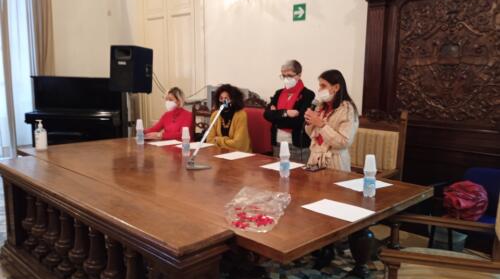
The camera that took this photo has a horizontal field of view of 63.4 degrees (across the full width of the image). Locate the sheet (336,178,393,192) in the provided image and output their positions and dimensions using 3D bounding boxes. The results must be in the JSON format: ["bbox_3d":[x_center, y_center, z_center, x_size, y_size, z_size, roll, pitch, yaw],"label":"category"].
[{"bbox_3d":[0.711,0.277,2.511,0.297,0.005,0.210,-5,10,-34],"label":"sheet"}]

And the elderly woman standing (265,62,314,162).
[{"bbox_3d":[0.331,0.112,3.650,0.470,1.614,0.340,6,9,34],"label":"elderly woman standing"}]

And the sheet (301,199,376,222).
[{"bbox_3d":[0.437,0.346,1.998,0.210,0.003,0.297,-7,11,-44],"label":"sheet"}]

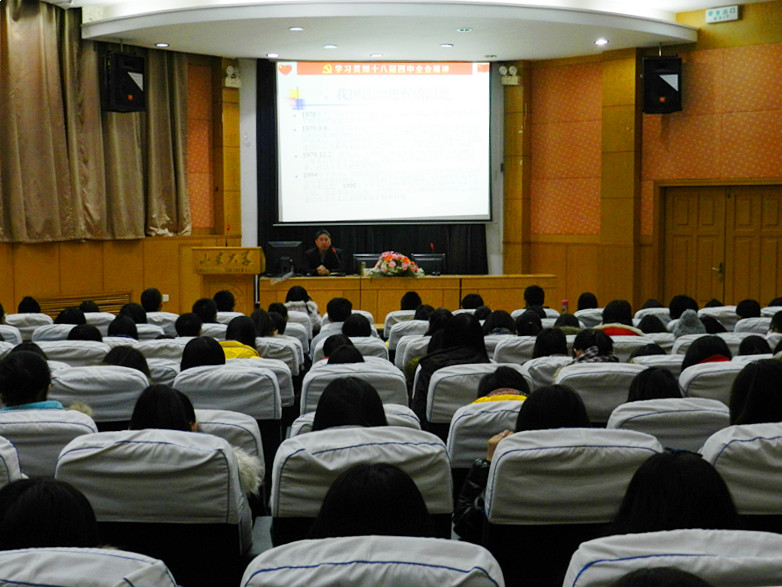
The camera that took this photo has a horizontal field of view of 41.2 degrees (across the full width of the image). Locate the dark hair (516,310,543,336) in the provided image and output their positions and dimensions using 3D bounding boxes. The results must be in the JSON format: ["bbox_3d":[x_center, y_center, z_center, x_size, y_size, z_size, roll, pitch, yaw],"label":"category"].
[{"bbox_3d":[0.884,0.231,6.688,0.175,0.230,0.210,0,3,-3],"label":"dark hair"}]

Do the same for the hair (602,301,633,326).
[{"bbox_3d":[1.462,0.153,6.714,0.185,0.210,0.210,0,3,-3],"label":"hair"}]

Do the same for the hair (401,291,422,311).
[{"bbox_3d":[0.191,0.111,9.710,0.195,0.250,0.220,0,5,-3],"label":"hair"}]

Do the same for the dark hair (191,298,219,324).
[{"bbox_3d":[-1.452,0.150,8.124,0.190,0.215,0.200,0,2,7],"label":"dark hair"}]

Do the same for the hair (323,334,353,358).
[{"bbox_3d":[-0.287,0.337,5.703,0.175,0.220,0.210,0,3,-3],"label":"hair"}]

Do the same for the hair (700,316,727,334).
[{"bbox_3d":[2.294,0.271,7.469,0.220,0.220,0.210,0,4,-3],"label":"hair"}]

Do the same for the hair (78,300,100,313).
[{"bbox_3d":[-2.740,0.183,9.457,0.185,0.230,0.210,0,3,-3],"label":"hair"}]

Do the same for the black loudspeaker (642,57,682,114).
[{"bbox_3d":[2.907,-2.229,11.150,0.410,0.560,0.370,0,3,5],"label":"black loudspeaker"}]

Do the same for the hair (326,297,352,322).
[{"bbox_3d":[-0.428,0.153,8.607,0.200,0.240,0.220,0,3,-3],"label":"hair"}]

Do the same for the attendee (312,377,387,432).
[{"bbox_3d":[-0.123,0.802,3.111,0.460,1.170,0.720,0,4,-3],"label":"attendee"}]

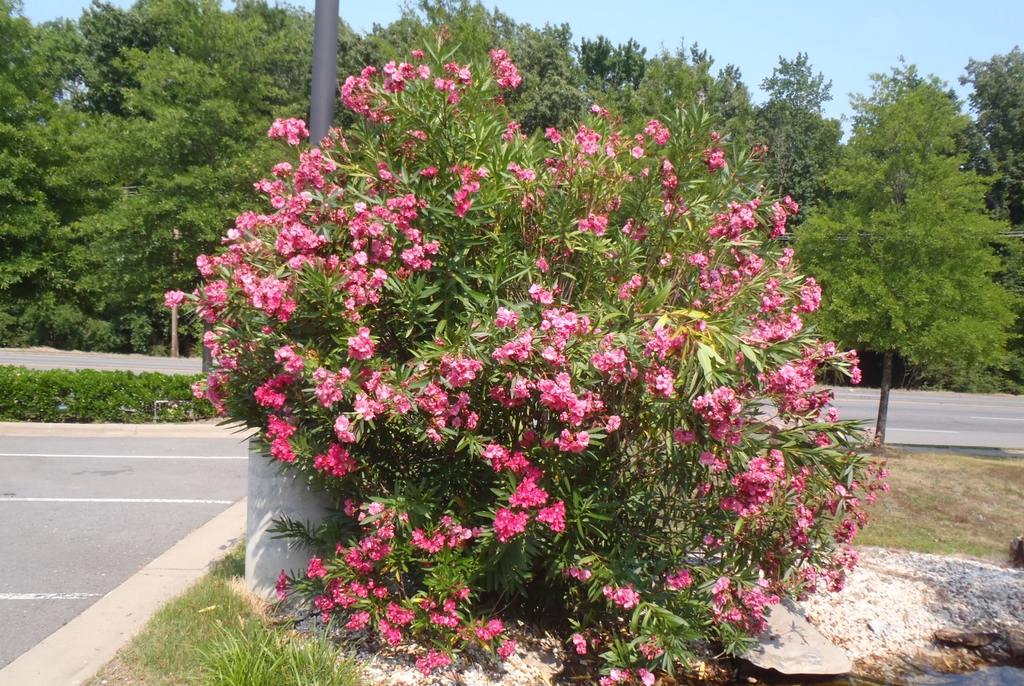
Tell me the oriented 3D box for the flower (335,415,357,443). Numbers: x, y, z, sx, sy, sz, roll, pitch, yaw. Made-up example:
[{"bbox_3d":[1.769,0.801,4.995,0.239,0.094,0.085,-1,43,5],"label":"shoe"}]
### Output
[{"bbox_3d":[-0.724,0.376,3.600,0.092,0.115,0.085,2,3,0],"label":"flower"}]

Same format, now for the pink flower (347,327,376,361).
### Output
[{"bbox_3d":[-0.663,0.002,3.650,0.128,0.131,0.109,2,0,-6],"label":"pink flower"}]

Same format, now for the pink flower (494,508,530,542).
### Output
[{"bbox_3d":[0.002,0.756,3.450,0.145,0.132,0.117,2,0,0],"label":"pink flower"}]

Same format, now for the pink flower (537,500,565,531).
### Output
[{"bbox_3d":[0.163,0.733,3.500,0.115,0.120,0.100,2,3,0],"label":"pink flower"}]

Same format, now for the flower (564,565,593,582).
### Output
[{"bbox_3d":[0.301,1.044,3.750,0.123,0.067,0.077,2,0,3],"label":"flower"}]

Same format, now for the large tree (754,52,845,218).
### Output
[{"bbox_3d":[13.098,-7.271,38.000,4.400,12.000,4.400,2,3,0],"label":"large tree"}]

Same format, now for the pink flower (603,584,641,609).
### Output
[{"bbox_3d":[0.463,1.071,3.500,0.156,0.102,0.106,2,0,5],"label":"pink flower"}]

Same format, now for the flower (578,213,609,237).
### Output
[{"bbox_3d":[0.359,-0.527,3.650,0.130,0.105,0.105,2,3,0],"label":"flower"}]

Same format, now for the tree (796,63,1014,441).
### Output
[{"bbox_3d":[7.326,-1.712,15.500,4.000,7.150,3.900,2,3,0],"label":"tree"}]

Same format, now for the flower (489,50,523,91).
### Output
[{"bbox_3d":[-0.031,-1.304,3.950,0.155,0.180,0.140,2,3,0],"label":"flower"}]

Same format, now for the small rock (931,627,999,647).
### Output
[{"bbox_3d":[2.409,1.564,4.400,0.350,0.085,0.190,2,3,0],"label":"small rock"}]

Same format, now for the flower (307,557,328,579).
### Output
[{"bbox_3d":[-0.944,1.089,4.000,0.094,0.099,0.090,2,0,-8],"label":"flower"}]

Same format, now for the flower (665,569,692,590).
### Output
[{"bbox_3d":[0.754,1.071,3.750,0.123,0.084,0.086,2,0,7],"label":"flower"}]

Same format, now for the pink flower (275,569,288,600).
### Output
[{"bbox_3d":[-1.127,1.186,4.050,0.066,0.145,0.090,2,0,-9],"label":"pink flower"}]

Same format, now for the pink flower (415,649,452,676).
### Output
[{"bbox_3d":[-0.327,1.331,3.450,0.153,0.101,0.105,2,0,-3],"label":"pink flower"}]

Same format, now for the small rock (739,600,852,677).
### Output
[{"bbox_3d":[1.340,1.440,4.080,0.550,0.160,0.700,2,0,0],"label":"small rock"}]

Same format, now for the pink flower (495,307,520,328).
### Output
[{"bbox_3d":[-0.023,-0.103,3.500,0.100,0.090,0.085,2,3,0],"label":"pink flower"}]

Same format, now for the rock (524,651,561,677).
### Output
[{"bbox_3d":[0.127,1.386,3.570,0.160,0.065,0.130,2,0,0],"label":"rock"}]

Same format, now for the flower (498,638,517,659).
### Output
[{"bbox_3d":[-0.021,1.401,3.800,0.080,0.095,0.080,2,3,0],"label":"flower"}]

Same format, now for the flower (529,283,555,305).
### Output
[{"bbox_3d":[0.126,-0.208,3.550,0.110,0.090,0.090,2,3,0],"label":"flower"}]

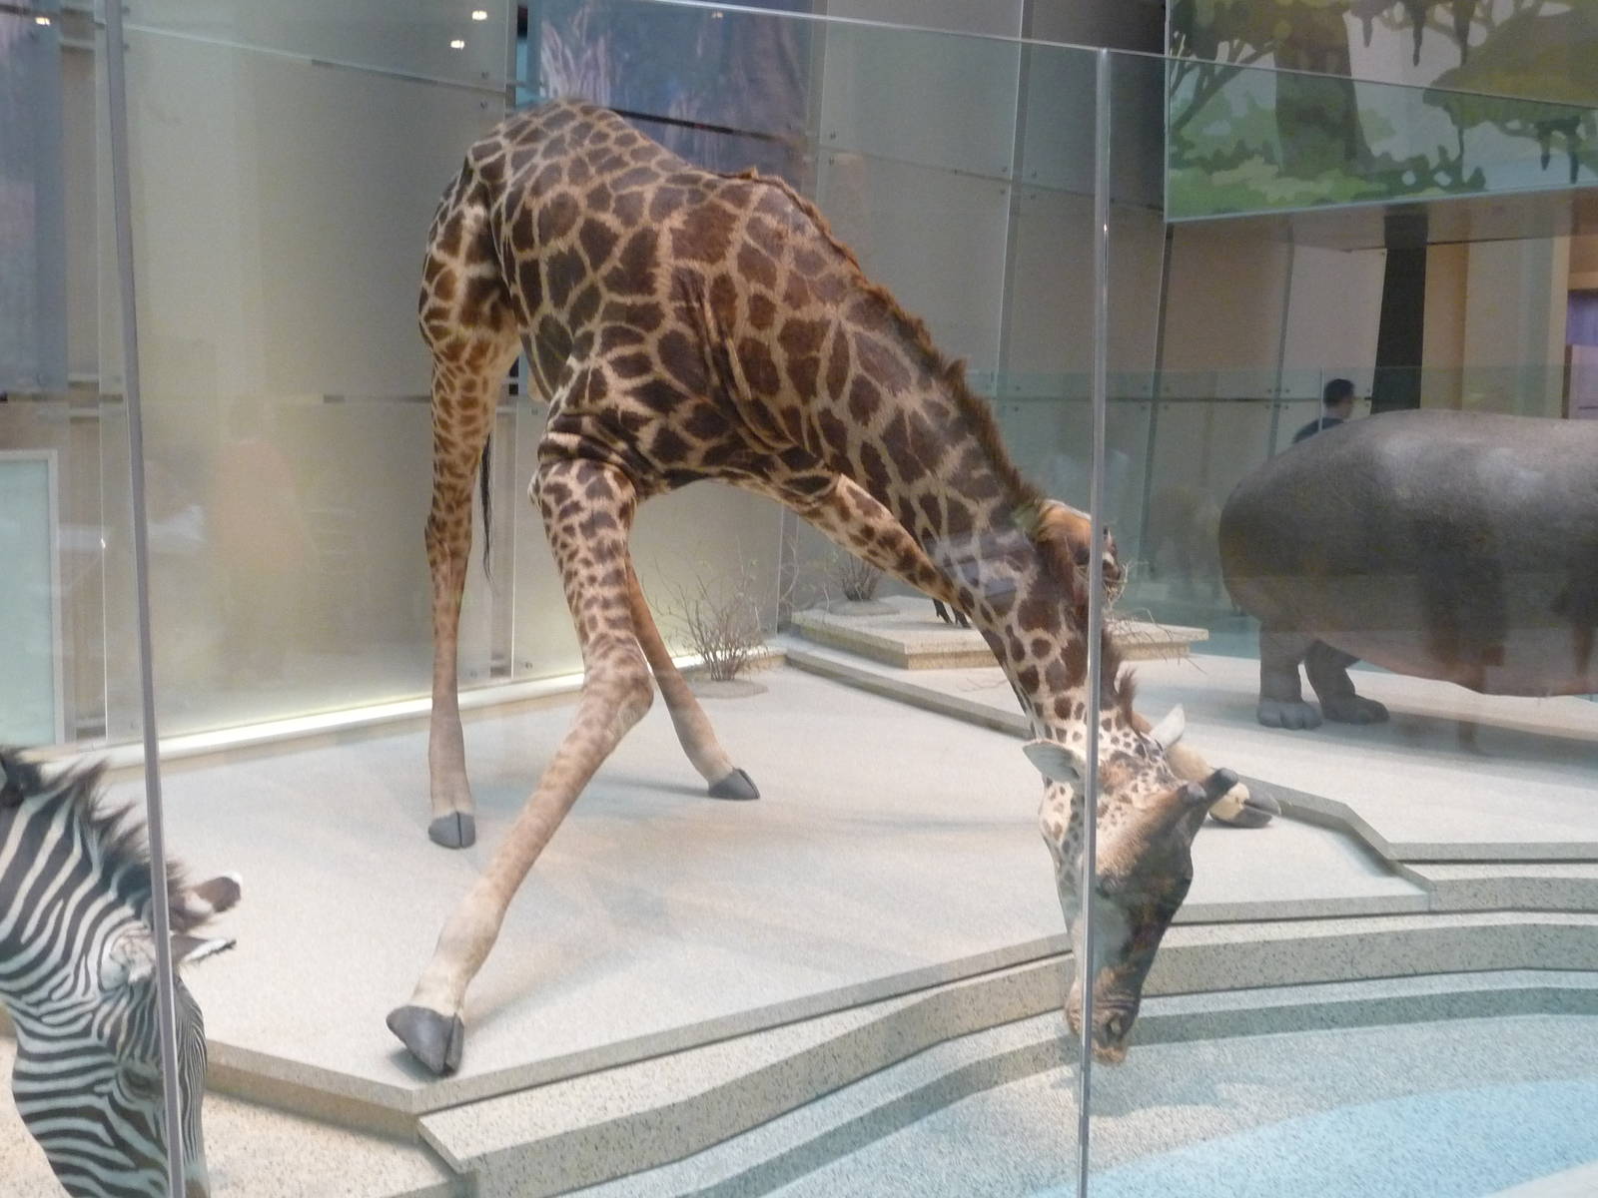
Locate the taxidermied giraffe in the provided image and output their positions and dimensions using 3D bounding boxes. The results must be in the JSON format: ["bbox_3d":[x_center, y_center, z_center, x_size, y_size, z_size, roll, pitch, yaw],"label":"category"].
[{"bbox_3d":[-0.062,-0.242,4.932,3.196,2.489,2.910,-6,9,-42],"label":"taxidermied giraffe"}]

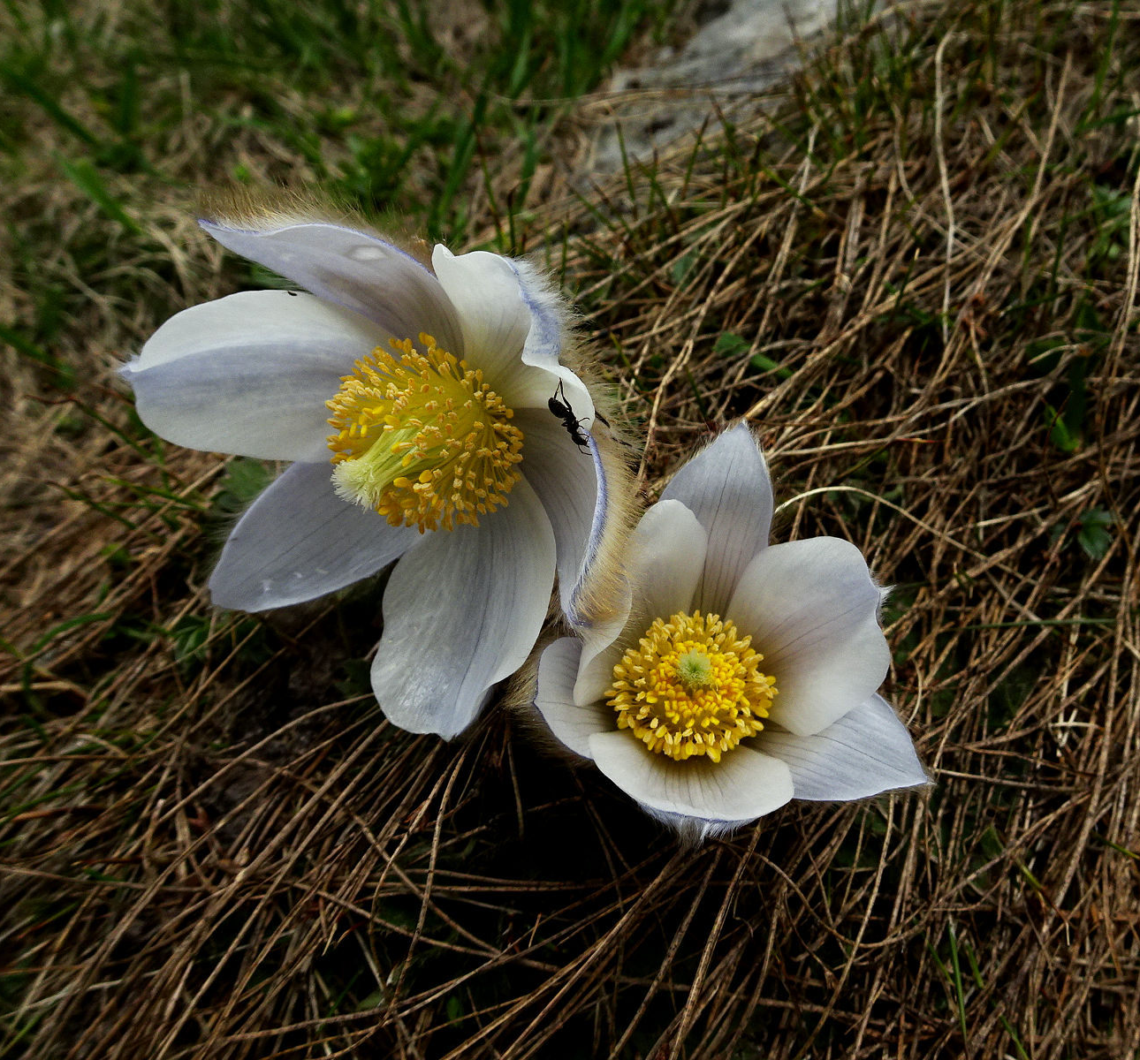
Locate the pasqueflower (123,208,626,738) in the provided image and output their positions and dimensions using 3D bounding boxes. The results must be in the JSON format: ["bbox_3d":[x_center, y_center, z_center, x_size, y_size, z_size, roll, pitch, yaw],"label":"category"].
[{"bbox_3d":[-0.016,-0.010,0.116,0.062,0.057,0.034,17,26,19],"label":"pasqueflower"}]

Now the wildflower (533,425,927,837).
[{"bbox_3d":[0.018,0.017,0.132,0.047,0.034,0.052,-5,64,-6],"label":"wildflower"}]

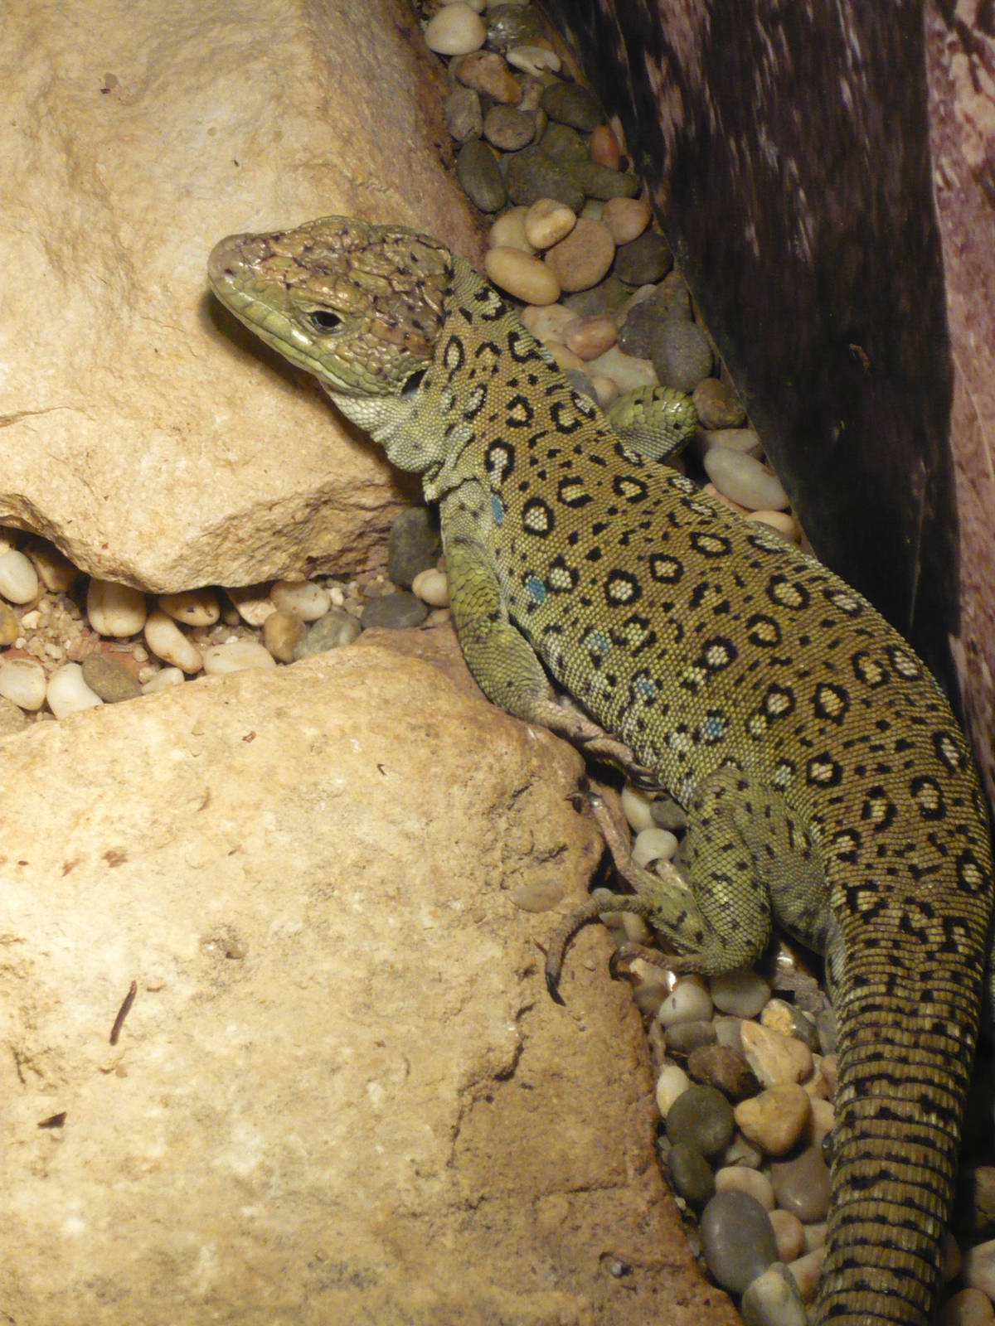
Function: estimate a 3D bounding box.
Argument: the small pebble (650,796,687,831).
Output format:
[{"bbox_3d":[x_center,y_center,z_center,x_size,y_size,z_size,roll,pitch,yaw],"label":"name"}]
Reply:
[{"bbox_3d":[0.041,0.036,0.914,0.011,0.005,0.009,20,54,22],"label":"small pebble"}]

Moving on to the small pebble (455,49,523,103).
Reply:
[{"bbox_3d":[-0.002,-0.146,0.953,0.009,0.010,0.021,-39,58,-25],"label":"small pebble"}]

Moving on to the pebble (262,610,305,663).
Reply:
[{"bbox_3d":[-0.047,-0.006,0.839,0.009,0.008,0.014,-9,50,-4],"label":"pebble"}]

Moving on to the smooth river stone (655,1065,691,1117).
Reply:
[{"bbox_3d":[0.037,0.090,0.809,0.008,0.006,0.014,-1,48,-1],"label":"smooth river stone"}]

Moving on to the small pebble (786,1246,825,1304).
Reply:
[{"bbox_3d":[0.067,0.132,0.827,0.011,0.007,0.016,17,53,19],"label":"small pebble"}]

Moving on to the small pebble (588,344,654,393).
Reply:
[{"bbox_3d":[0.029,-0.068,0.893,0.019,0.009,0.014,24,56,22],"label":"small pebble"}]

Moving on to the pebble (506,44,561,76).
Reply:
[{"bbox_3d":[0.009,-0.150,0.956,0.016,0.006,0.006,26,56,23],"label":"pebble"}]

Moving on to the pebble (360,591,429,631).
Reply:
[{"bbox_3d":[-0.026,-0.013,0.952,0.017,0.009,0.012,-6,50,-1],"label":"pebble"}]

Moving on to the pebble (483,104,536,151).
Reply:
[{"bbox_3d":[0.004,-0.151,1.083,0.015,0.009,0.018,-16,49,-8],"label":"pebble"}]

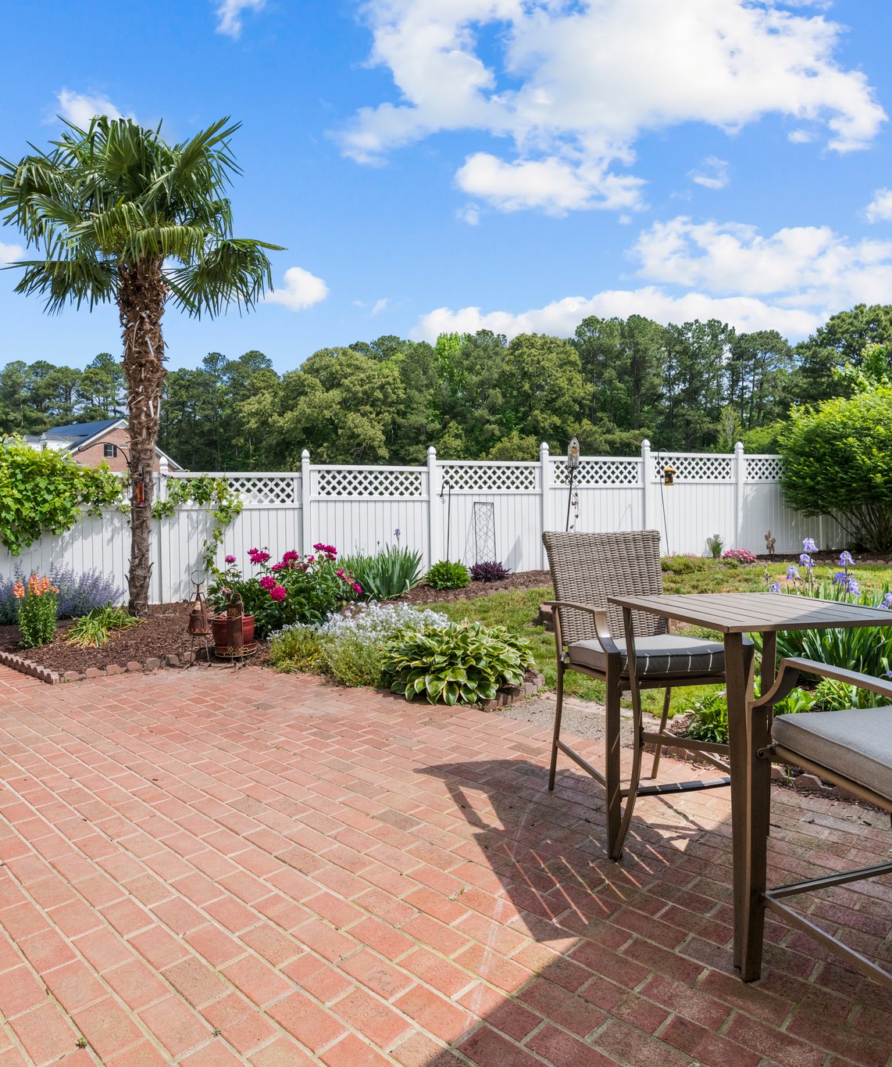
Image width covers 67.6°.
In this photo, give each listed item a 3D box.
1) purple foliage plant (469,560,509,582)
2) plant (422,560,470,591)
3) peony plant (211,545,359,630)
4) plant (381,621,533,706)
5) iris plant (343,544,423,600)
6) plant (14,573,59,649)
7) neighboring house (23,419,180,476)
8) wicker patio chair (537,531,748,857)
[{"bbox_3d":[0.634,0.545,9.750,0.570,0.290,0.520,-1,1,0],"label":"purple foliage plant"},{"bbox_3d":[0.019,0.620,10.000,0.700,0.420,0.680,0,0,0],"label":"plant"},{"bbox_3d":[-1.771,0.560,7.350,1.550,0.930,1.300,0,0,-14],"label":"peony plant"},{"bbox_3d":[0.083,0.850,4.630,1.040,0.460,0.950,-1,1,0],"label":"plant"},{"bbox_3d":[-0.890,0.530,9.400,1.050,0.750,0.900,0,0,-5],"label":"iris plant"},{"bbox_3d":[-3.838,0.730,6.250,0.400,0.690,0.400,0,0,-32],"label":"plant"},{"bbox_3d":[-27.900,-4.300,50.900,11.500,8.000,11.400,0,1,32],"label":"neighboring house"},{"bbox_3d":[0.775,0.570,2.720,0.610,1.140,0.670,-1,1,-12],"label":"wicker patio chair"}]

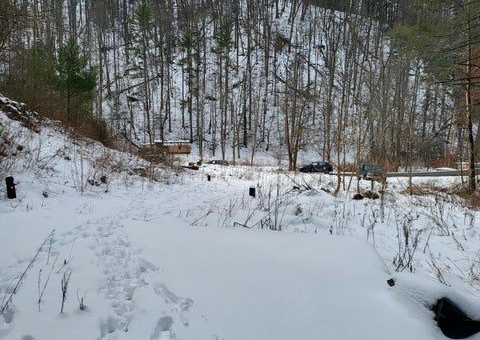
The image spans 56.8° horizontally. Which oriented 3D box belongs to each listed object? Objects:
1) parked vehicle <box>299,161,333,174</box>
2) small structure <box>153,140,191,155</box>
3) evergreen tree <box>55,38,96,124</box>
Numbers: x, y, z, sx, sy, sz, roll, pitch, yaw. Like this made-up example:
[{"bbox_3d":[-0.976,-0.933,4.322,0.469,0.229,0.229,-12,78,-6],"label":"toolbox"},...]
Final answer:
[{"bbox_3d":[10.592,-0.265,62.000,4.400,1.600,1.800,0,1,23],"label":"parked vehicle"},{"bbox_3d":[-10.807,-3.550,70.000,5.600,2.150,3.500,0,1,-9],"label":"small structure"},{"bbox_3d":[-14.088,-7.579,38.000,3.400,7.100,3.400,0,1,0],"label":"evergreen tree"}]

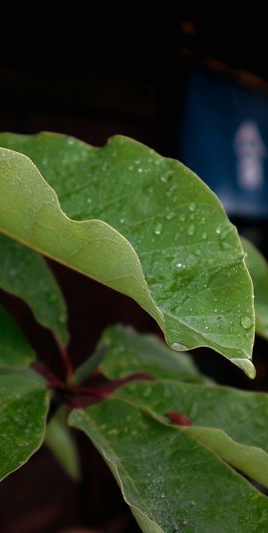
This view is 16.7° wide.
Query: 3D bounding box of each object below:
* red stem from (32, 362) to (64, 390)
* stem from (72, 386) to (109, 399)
[{"bbox_3d":[-0.056,0.072,0.598,0.025,0.005,0.005,37,0,-12],"label":"red stem"},{"bbox_3d":[-0.028,0.082,0.593,0.025,0.005,0.005,8,0,26],"label":"stem"}]

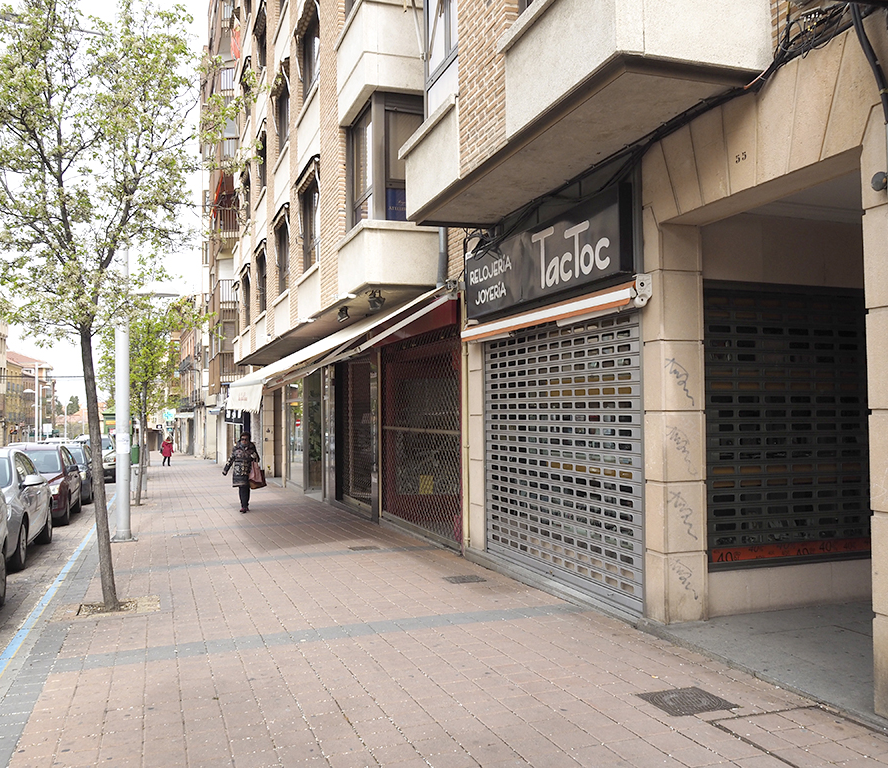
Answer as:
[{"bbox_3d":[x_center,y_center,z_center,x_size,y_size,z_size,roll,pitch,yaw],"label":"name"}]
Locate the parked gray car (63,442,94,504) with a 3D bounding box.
[{"bbox_3d":[-10.067,2.329,21.667,1.740,1.480,4.200,0,-4,-19],"label":"parked gray car"}]

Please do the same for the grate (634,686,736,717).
[{"bbox_3d":[1.309,1.726,4.480,0.400,0.030,0.400,0,-4,-19],"label":"grate"}]

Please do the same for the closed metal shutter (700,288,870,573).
[{"bbox_3d":[2.739,0.316,6.479,1.650,2.200,0.100,0,-2,-19],"label":"closed metal shutter"}]

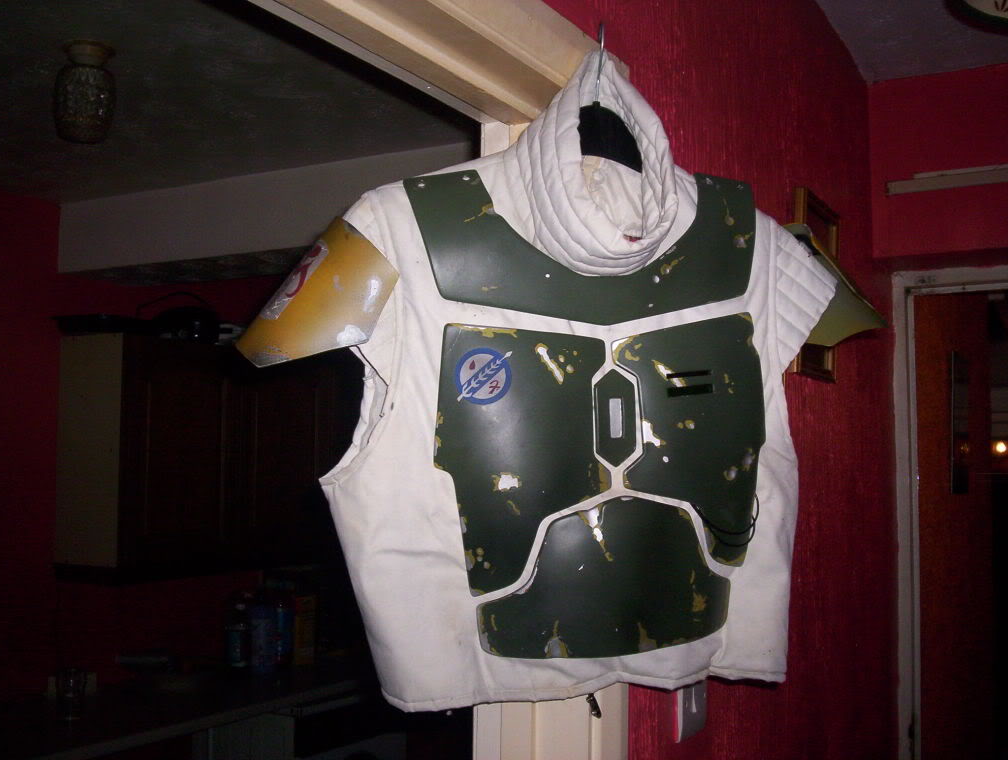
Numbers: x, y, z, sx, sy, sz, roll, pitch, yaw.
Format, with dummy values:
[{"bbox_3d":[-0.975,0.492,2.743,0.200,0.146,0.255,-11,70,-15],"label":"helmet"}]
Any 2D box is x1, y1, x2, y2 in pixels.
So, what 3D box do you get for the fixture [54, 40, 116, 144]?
[{"bbox_3d":[-0.798,-0.546,2.080,0.116,0.168,0.116,2,-4,-21],"label":"fixture"}]

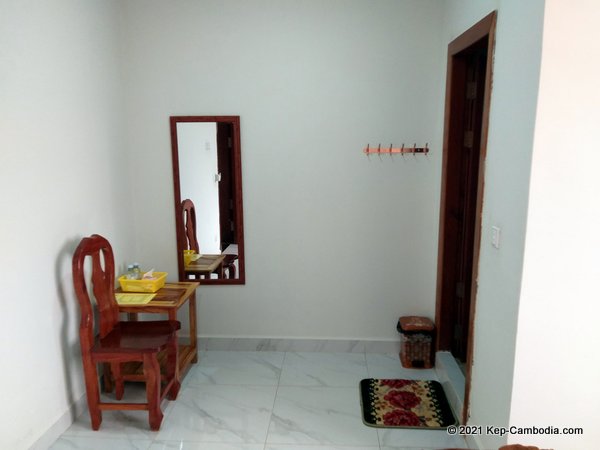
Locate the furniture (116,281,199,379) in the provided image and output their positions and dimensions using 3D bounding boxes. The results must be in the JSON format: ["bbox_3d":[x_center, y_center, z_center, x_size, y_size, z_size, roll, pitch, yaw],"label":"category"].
[{"bbox_3d":[-0.986,0.737,3.011,0.538,0.587,0.465,0,12,5],"label":"furniture"}]

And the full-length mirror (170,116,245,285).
[{"bbox_3d":[-0.639,-0.146,3.143,0.489,1.182,0.024,0,12,5],"label":"full-length mirror"}]

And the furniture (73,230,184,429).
[{"bbox_3d":[-0.943,0.594,2.537,0.448,1.064,0.359,0,12,4],"label":"furniture"}]

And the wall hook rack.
[{"bbox_3d":[0.635,-0.490,2.960,0.427,0.082,0.041,0,12,5],"label":"wall hook rack"}]

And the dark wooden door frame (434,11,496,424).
[{"bbox_3d":[0.911,0.036,2.480,0.106,2.068,0.815,0,12,4],"label":"dark wooden door frame"}]

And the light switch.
[{"bbox_3d":[0.818,0.049,1.887,0.012,0.085,0.086,0,12,4],"label":"light switch"}]

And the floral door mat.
[{"bbox_3d":[0.632,1.060,2.713,0.520,0.013,0.497,0,12,5],"label":"floral door mat"}]

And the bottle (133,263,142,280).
[{"bbox_3d":[-1.103,0.338,3.058,0.057,0.161,0.057,0,12,5],"label":"bottle"}]

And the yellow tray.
[{"bbox_3d":[-1.051,0.389,3.038,0.280,0.085,0.160,0,12,5],"label":"yellow tray"}]

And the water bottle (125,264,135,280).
[{"bbox_3d":[-1.136,0.354,2.998,0.055,0.157,0.057,0,12,5],"label":"water bottle"}]

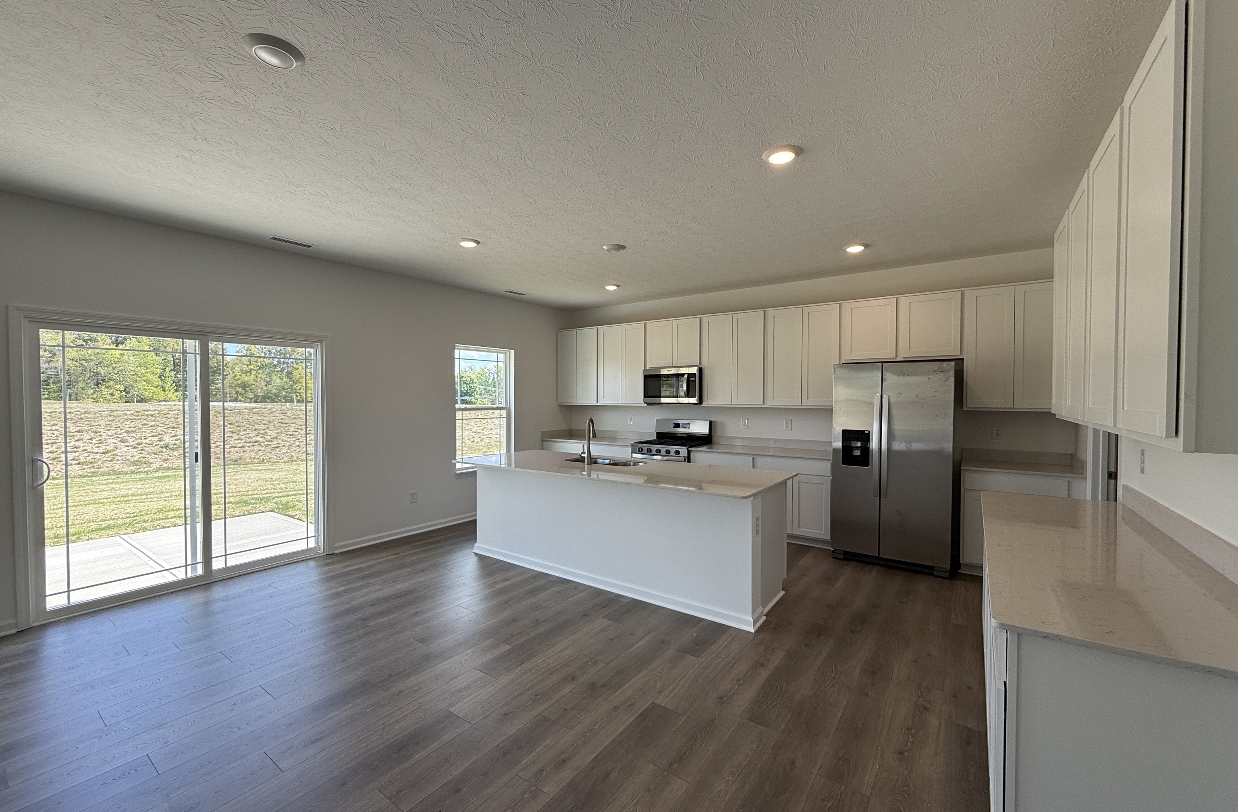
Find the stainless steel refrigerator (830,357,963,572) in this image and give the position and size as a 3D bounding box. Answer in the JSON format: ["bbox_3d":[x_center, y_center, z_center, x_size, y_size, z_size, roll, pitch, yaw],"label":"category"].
[{"bbox_3d":[2.543,0.519,4.625,0.913,1.777,0.780,1,2,36],"label":"stainless steel refrigerator"}]

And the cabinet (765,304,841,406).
[{"bbox_3d":[1.994,-0.514,5.371,0.767,1.068,0.330,1,1,35],"label":"cabinet"}]

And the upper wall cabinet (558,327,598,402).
[{"bbox_3d":[-0.488,-0.543,7.092,0.743,1.056,0.329,1,2,36],"label":"upper wall cabinet"}]

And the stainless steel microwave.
[{"bbox_3d":[0.754,-0.242,6.211,0.762,0.425,0.410,1,1,35],"label":"stainless steel microwave"}]

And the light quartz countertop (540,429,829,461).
[{"bbox_3d":[0.666,0.436,6.112,3.828,0.139,0.622,1,2,36],"label":"light quartz countertop"}]

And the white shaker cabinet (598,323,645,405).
[{"bbox_3d":[0.122,-0.534,6.657,0.757,1.056,0.329,1,2,36],"label":"white shaker cabinet"}]

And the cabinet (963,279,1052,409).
[{"bbox_3d":[3.408,-0.490,4.311,0.712,1.056,0.329,1,2,36],"label":"cabinet"}]

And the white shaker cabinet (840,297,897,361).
[{"bbox_3d":[2.514,-0.735,4.997,0.507,0.607,0.330,1,1,35],"label":"white shaker cabinet"}]

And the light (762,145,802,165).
[{"bbox_3d":[0.864,-1.310,2.637,0.192,0.030,0.192,0,1,0],"label":"light"}]

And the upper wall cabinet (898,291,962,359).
[{"bbox_3d":[2.908,-0.723,4.662,0.515,0.603,0.329,1,2,36],"label":"upper wall cabinet"}]

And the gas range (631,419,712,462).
[{"bbox_3d":[0.631,0.780,6.086,0.763,1.199,0.675,1,2,36],"label":"gas range"}]

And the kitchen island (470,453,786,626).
[{"bbox_3d":[-0.073,0.971,4.237,2.801,0.906,1.070,1,2,36],"label":"kitchen island"}]

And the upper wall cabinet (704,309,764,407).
[{"bbox_3d":[1.373,-0.517,5.764,0.753,1.056,0.329,1,2,36],"label":"upper wall cabinet"}]

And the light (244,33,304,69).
[{"bbox_3d":[-1.276,-1.294,1.856,0.192,0.030,0.192,1,1,35],"label":"light"}]

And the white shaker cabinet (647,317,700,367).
[{"bbox_3d":[0.749,-0.766,6.253,0.770,0.598,0.330,1,1,35],"label":"white shaker cabinet"}]

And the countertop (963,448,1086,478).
[{"bbox_3d":[3.360,0.472,4.227,0.762,0.131,0.642,1,1,35],"label":"countertop"}]

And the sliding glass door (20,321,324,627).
[{"bbox_3d":[-3.301,0.409,3.959,0.120,2.000,1.805,1,1,35],"label":"sliding glass door"}]

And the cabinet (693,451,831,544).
[{"bbox_3d":[1.603,0.950,5.500,1.522,0.875,0.622,1,1,35],"label":"cabinet"}]

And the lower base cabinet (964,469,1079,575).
[{"bbox_3d":[3.345,0.976,4.225,0.752,0.876,0.602,1,2,36],"label":"lower base cabinet"}]

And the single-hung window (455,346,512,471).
[{"bbox_3d":[-1.675,0.034,6.244,0.110,1.510,0.905,1,1,35],"label":"single-hung window"}]

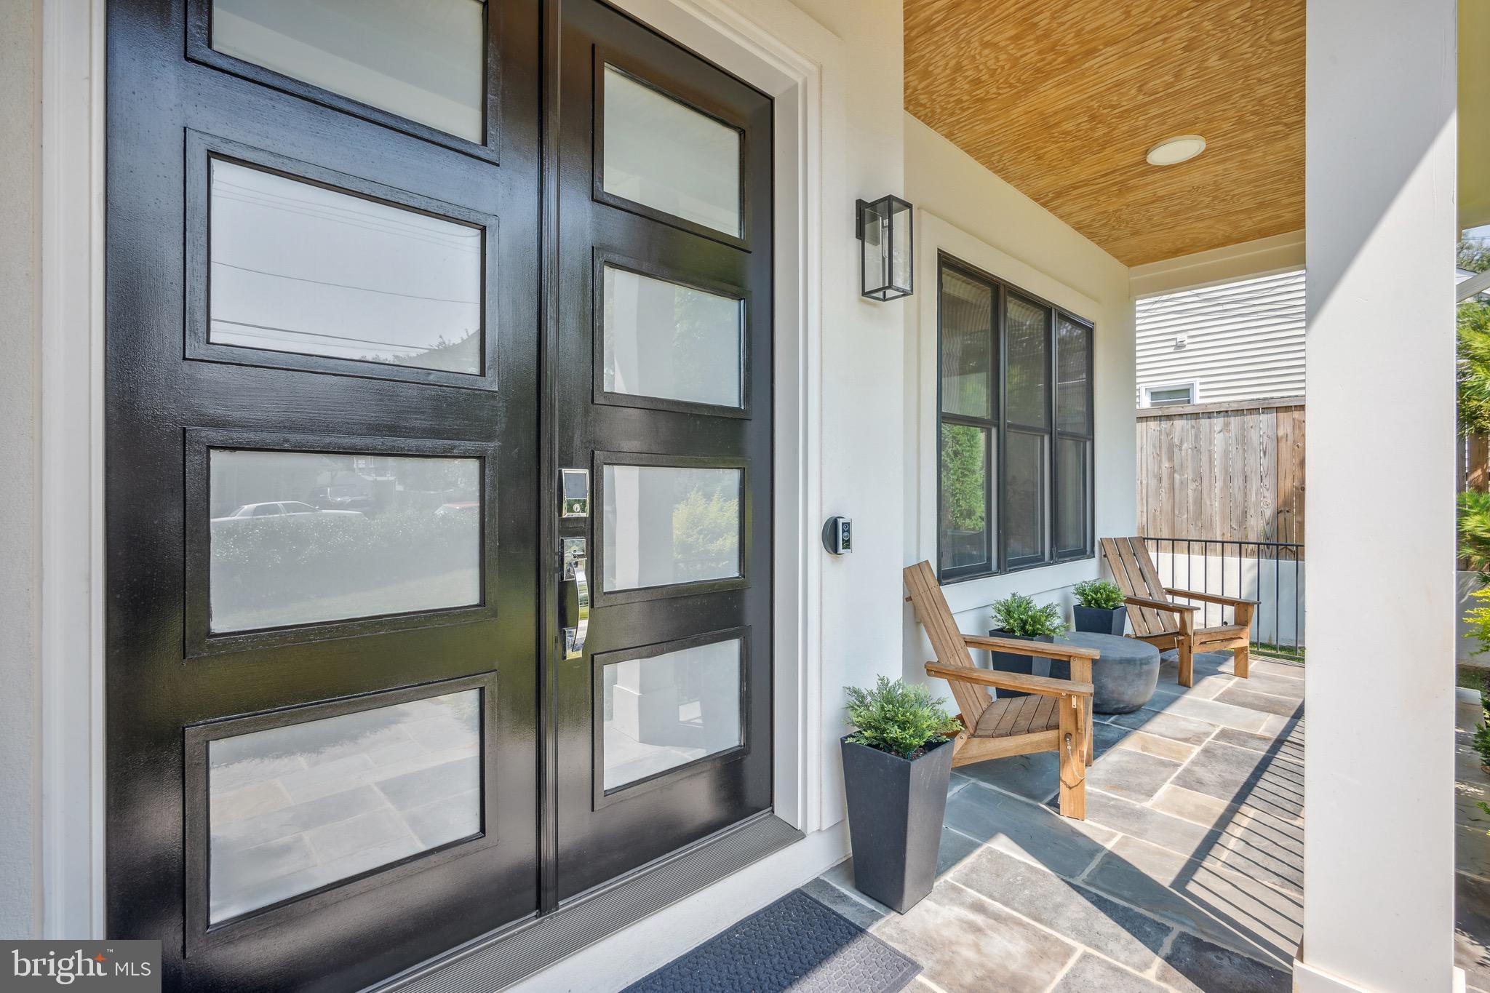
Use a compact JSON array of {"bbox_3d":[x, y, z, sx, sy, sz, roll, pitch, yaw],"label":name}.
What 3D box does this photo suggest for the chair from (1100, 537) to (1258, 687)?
[{"bbox_3d":[3.028,0.782,4.501,0.725,0.914,0.860,0,0,-20],"label":"chair"}]

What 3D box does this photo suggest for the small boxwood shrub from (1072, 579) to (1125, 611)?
[{"bbox_3d":[2.440,0.677,4.281,0.300,0.205,0.295,0,0,-40],"label":"small boxwood shrub"}]

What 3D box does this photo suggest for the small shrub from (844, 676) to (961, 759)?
[{"bbox_3d":[0.492,0.670,1.951,0.335,0.215,0.325,0,0,0],"label":"small shrub"}]

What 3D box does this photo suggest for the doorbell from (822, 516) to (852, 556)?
[{"bbox_3d":[0.318,0.129,2.040,0.128,0.128,0.050,0,0,-41],"label":"doorbell"}]

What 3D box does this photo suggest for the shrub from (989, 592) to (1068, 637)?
[{"bbox_3d":[1.558,0.655,3.406,0.353,0.242,0.353,0,0,-41],"label":"shrub"}]

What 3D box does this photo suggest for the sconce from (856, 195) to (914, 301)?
[{"bbox_3d":[0.474,-0.842,2.141,0.121,0.303,0.164,0,0,-40],"label":"sconce"}]

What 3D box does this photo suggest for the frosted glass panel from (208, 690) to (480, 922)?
[{"bbox_3d":[-0.834,0.646,1.355,0.505,0.360,0.020,0,0,-40],"label":"frosted glass panel"}]

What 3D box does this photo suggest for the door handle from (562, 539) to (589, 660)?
[{"bbox_3d":[-0.437,0.270,1.629,0.062,0.318,0.074,0,0,-40],"label":"door handle"}]

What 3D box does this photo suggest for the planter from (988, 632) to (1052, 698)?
[{"bbox_3d":[1.540,0.986,3.436,0.246,0.468,0.246,0,0,-41],"label":"planter"}]

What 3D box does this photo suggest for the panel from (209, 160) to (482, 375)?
[{"bbox_3d":[-0.833,-0.474,1.355,0.505,0.362,0.020,0,0,-40],"label":"panel"}]

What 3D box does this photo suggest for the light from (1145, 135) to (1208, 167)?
[{"bbox_3d":[2.318,-1.849,3.337,0.255,0.030,0.255,0,0,-41],"label":"light"}]

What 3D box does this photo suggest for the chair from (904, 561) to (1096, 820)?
[{"bbox_3d":[1.107,0.783,2.821,0.860,0.914,0.725,0,0,32],"label":"chair"}]

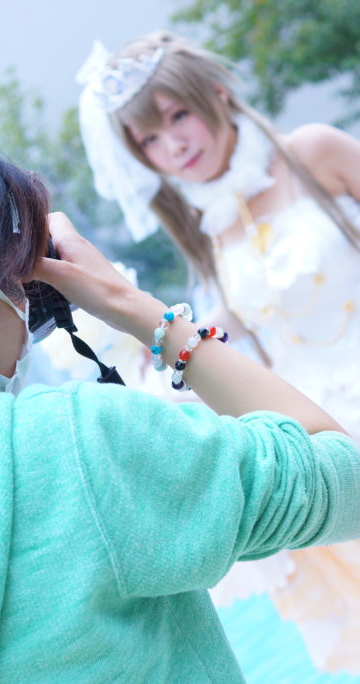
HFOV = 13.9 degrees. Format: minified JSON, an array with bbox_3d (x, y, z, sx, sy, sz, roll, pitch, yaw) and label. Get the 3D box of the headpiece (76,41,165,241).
[{"bbox_3d":[-0.084,-0.326,2.360,0.175,0.285,0.160,-34,12,20],"label":"headpiece"}]

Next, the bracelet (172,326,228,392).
[{"bbox_3d":[0.022,0.016,1.200,0.014,0.066,0.064,36,90,40],"label":"bracelet"}]

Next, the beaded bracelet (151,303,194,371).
[{"bbox_3d":[-0.002,-0.001,1.215,0.014,0.064,0.062,28,90,39],"label":"beaded bracelet"}]

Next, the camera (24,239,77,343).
[{"bbox_3d":[-0.135,-0.045,1.270,0.128,0.095,0.110,-27,9,23],"label":"camera"}]

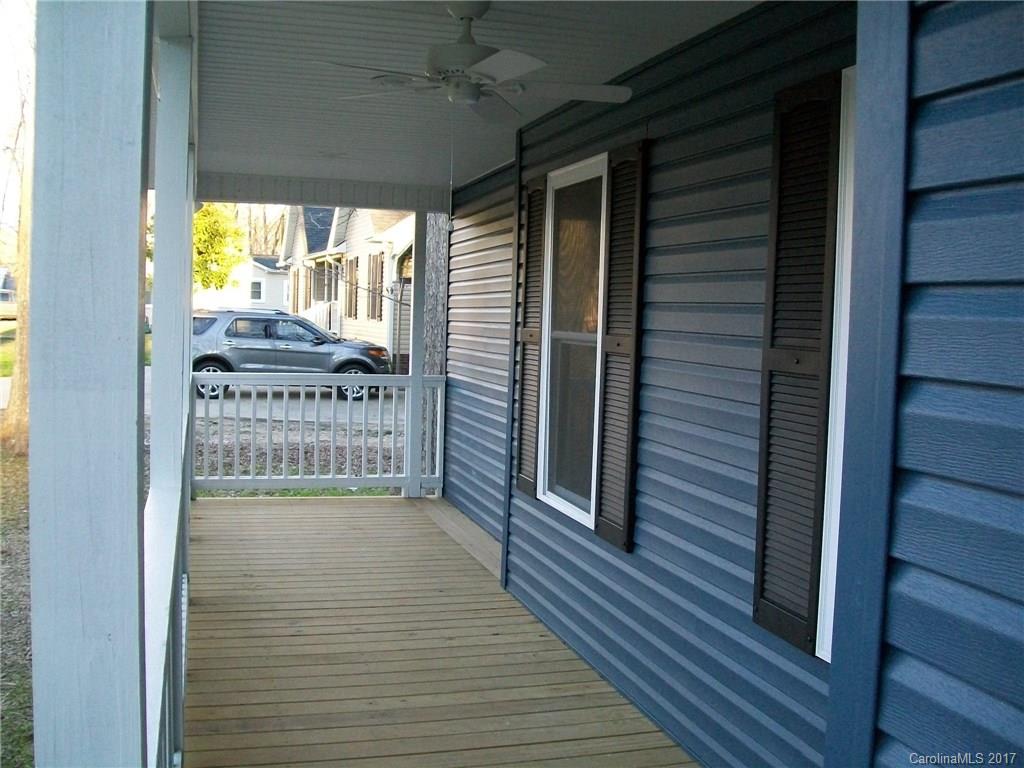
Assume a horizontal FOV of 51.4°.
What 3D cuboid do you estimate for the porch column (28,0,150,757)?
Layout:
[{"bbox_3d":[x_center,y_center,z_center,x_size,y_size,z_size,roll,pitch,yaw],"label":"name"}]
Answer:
[{"bbox_3d":[-0.384,0.287,0.964,0.092,2.250,0.092,1,4,-17],"label":"porch column"}]

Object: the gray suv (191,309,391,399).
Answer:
[{"bbox_3d":[-4.940,-0.640,22.120,5.000,1.790,2.020,1,4,-16],"label":"gray suv"}]

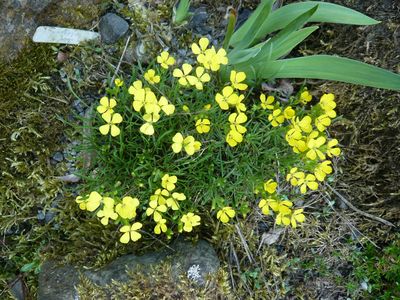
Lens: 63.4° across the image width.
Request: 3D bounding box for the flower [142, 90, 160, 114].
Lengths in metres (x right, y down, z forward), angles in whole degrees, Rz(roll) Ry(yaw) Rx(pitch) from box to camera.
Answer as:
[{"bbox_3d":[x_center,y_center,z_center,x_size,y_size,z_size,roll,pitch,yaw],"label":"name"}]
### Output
[{"bbox_3d":[-0.071,-0.069,0.472,0.026,0.014,0.032,0,63,3],"label":"flower"}]

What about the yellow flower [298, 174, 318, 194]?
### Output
[{"bbox_3d":[0.146,0.046,0.435,0.027,0.012,0.024,0,67,-6],"label":"yellow flower"}]

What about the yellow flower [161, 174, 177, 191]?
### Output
[{"bbox_3d":[-0.042,0.045,0.440,0.022,0.011,0.024,0,72,0],"label":"yellow flower"}]

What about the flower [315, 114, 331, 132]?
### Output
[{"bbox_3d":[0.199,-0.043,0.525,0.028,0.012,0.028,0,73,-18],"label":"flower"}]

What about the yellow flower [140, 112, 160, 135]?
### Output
[{"bbox_3d":[-0.070,-0.036,0.461,0.027,0.014,0.035,0,75,0],"label":"yellow flower"}]

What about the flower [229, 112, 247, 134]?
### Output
[{"bbox_3d":[0.054,-0.038,0.462,0.026,0.013,0.029,0,64,-2],"label":"flower"}]

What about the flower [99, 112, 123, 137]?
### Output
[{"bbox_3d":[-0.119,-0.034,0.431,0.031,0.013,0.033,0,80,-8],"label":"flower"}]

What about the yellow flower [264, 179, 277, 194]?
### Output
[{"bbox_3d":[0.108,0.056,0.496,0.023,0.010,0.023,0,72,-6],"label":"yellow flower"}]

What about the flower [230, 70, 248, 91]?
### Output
[{"bbox_3d":[0.059,-0.104,0.483,0.027,0.013,0.027,0,62,-2],"label":"flower"}]

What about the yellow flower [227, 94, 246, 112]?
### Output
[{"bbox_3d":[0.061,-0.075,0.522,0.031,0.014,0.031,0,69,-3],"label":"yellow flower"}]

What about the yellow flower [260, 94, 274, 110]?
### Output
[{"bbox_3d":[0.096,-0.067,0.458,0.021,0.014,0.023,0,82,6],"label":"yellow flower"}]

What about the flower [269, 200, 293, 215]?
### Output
[{"bbox_3d":[0.106,0.076,0.426,0.032,0.011,0.016,0,68,-5],"label":"flower"}]

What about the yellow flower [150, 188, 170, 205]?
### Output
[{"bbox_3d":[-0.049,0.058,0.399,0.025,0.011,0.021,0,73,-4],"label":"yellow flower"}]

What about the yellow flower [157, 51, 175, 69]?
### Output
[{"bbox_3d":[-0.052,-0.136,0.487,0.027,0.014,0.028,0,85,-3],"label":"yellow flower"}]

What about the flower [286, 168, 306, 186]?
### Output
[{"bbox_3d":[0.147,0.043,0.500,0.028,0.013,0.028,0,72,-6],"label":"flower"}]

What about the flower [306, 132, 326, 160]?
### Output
[{"bbox_3d":[0.163,-0.005,0.452,0.028,0.015,0.036,0,65,-7],"label":"flower"}]

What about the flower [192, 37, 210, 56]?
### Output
[{"bbox_3d":[0.002,-0.159,0.505,0.029,0.013,0.033,0,78,0],"label":"flower"}]

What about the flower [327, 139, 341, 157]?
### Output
[{"bbox_3d":[0.186,-0.004,0.451,0.019,0.010,0.023,0,65,-8],"label":"flower"}]

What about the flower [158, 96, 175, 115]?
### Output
[{"bbox_3d":[-0.050,-0.065,0.474,0.028,0.013,0.028,0,75,-9],"label":"flower"}]

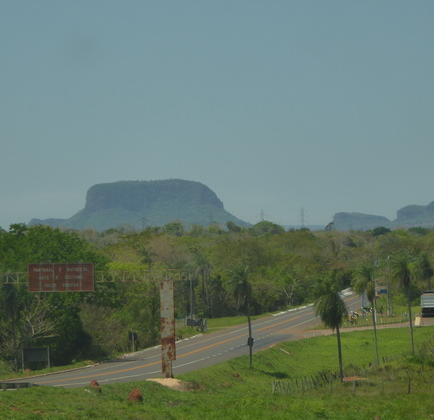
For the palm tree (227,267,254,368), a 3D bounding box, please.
[{"bbox_3d":[2.261,10.152,288.000,2.500,9.800,2.400,-1,0,-1],"label":"palm tree"}]

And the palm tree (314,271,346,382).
[{"bbox_3d":[9.698,10.043,258.000,2.700,9.650,2.600,-1,0,-1],"label":"palm tree"}]

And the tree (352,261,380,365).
[{"bbox_3d":[14.436,10.019,289.000,2.500,9.900,2.400,-1,0,-1],"label":"tree"}]

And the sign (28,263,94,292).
[{"bbox_3d":[-13.917,6.044,267.000,5.800,2.500,0.200,-1,0,-1],"label":"sign"}]

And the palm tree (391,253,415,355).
[{"bbox_3d":[19.256,9.679,309.000,2.500,10.500,2.500,-1,0,-1],"label":"palm tree"}]

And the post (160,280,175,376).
[{"bbox_3d":[-4.394,10.616,267.000,1.170,8.800,0.600,-1,0,-1],"label":"post"}]

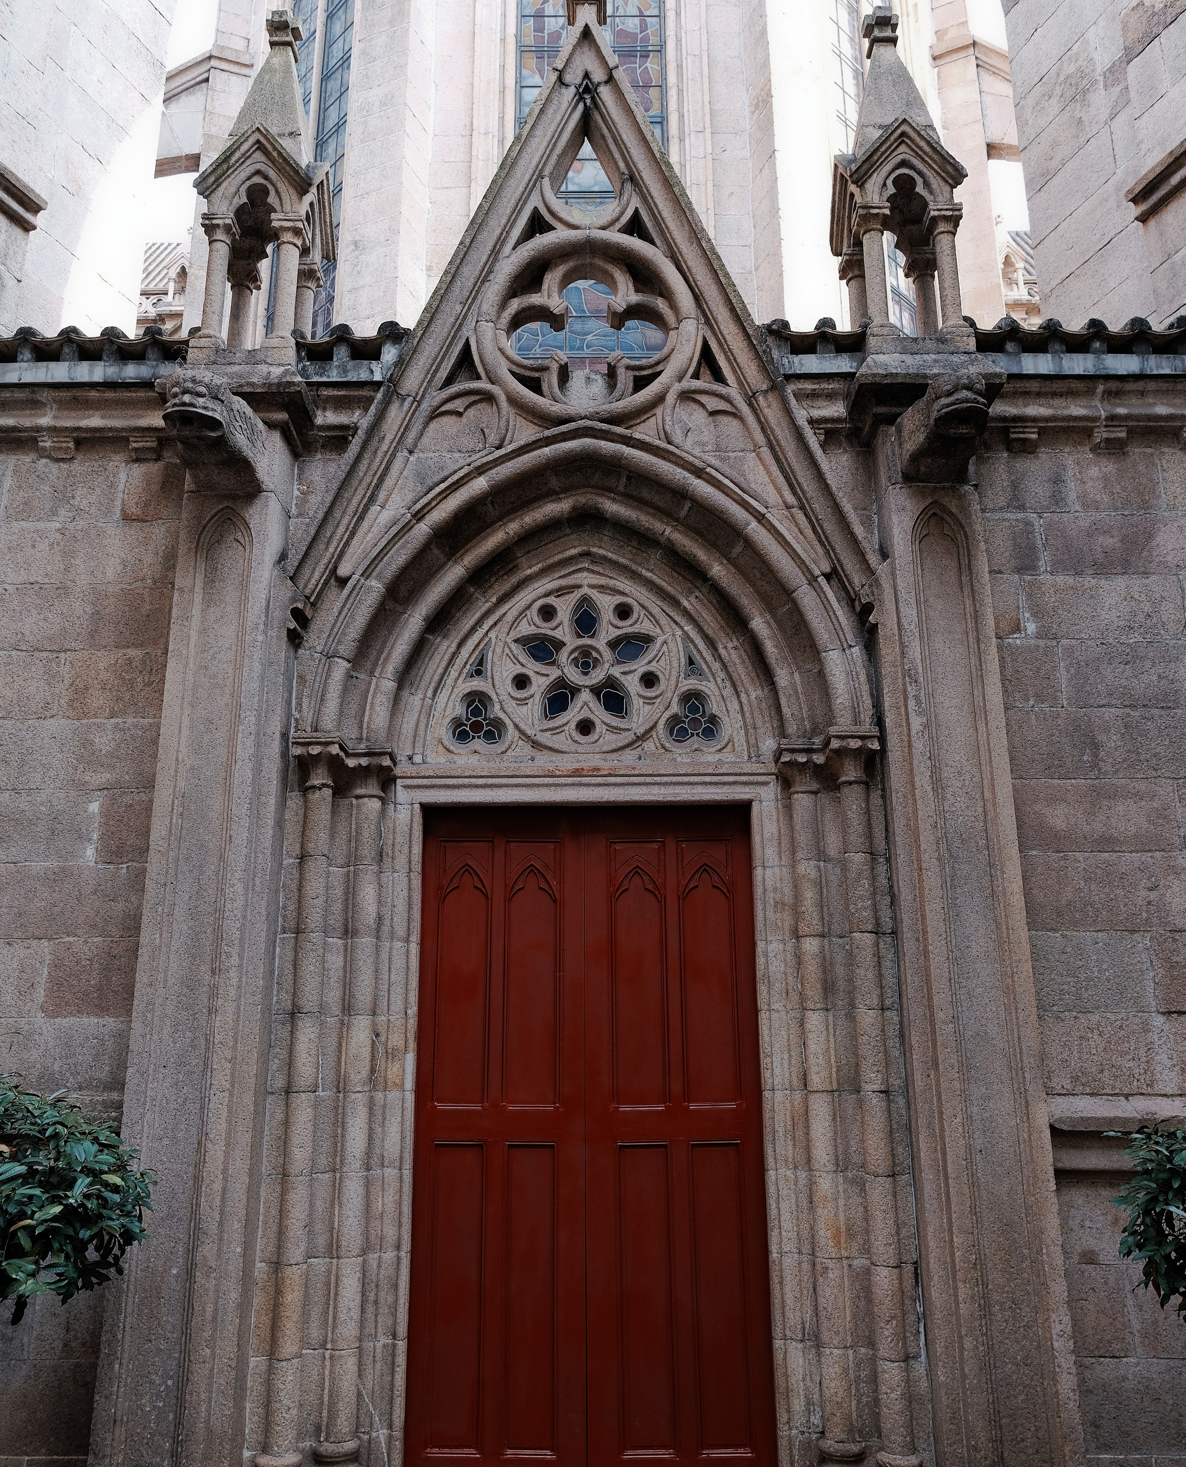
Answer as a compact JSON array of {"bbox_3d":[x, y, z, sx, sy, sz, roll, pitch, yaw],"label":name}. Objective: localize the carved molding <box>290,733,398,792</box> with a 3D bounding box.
[{"bbox_3d":[-1.063,0.150,5.101,0.374,0.208,0.374,0,-16,0],"label":"carved molding"}]

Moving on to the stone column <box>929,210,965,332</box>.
[{"bbox_3d":[1.690,-2.182,5.636,0.150,0.660,0.155,0,-16,1],"label":"stone column"}]

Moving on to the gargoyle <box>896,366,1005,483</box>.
[{"bbox_3d":[1.514,-1.303,4.987,0.290,0.380,0.530,0,-16,1],"label":"gargoyle"}]

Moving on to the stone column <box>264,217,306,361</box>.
[{"bbox_3d":[-1.406,-2.022,5.445,0.140,0.738,0.140,0,-16,0],"label":"stone column"}]

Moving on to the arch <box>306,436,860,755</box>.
[{"bbox_3d":[-0.038,-0.639,5.330,2.402,1.435,0.395,0,-16,0],"label":"arch"}]

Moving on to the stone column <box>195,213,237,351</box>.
[{"bbox_3d":[-1.719,-2.020,5.444,0.140,0.738,0.140,0,-16,0],"label":"stone column"}]

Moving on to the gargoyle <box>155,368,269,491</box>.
[{"bbox_3d":[-1.590,-1.277,4.947,0.312,0.343,0.468,0,-16,0],"label":"gargoyle"}]

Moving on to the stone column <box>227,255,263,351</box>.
[{"bbox_3d":[-1.726,-1.926,5.769,0.140,0.738,0.140,0,-16,0],"label":"stone column"}]

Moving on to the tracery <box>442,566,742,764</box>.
[{"bbox_3d":[-0.039,-0.307,5.381,1.335,0.870,0.130,0,-16,1],"label":"tracery"}]

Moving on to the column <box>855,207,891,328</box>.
[{"bbox_3d":[1.348,-2.180,5.639,0.150,0.660,0.155,0,-16,1],"label":"column"}]

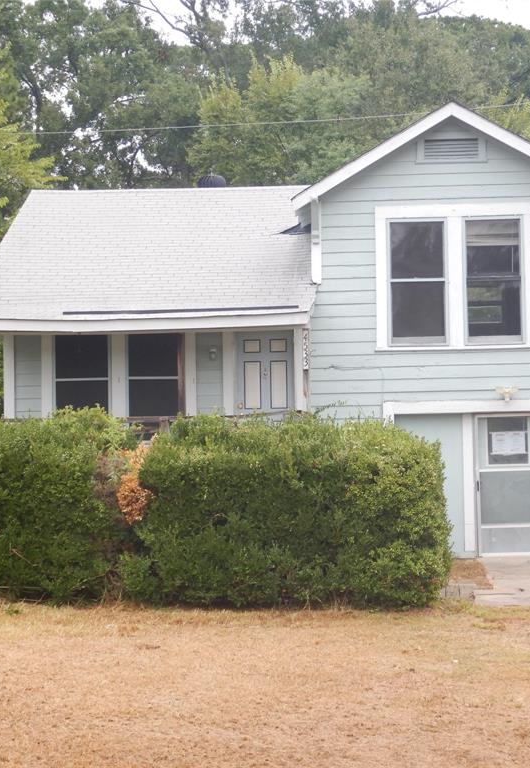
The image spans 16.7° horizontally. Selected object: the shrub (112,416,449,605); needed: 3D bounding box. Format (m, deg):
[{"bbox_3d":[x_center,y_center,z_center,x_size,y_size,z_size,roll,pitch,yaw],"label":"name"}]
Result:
[{"bbox_3d":[0.224,1.309,18.883,3.379,1.870,1.900,-1,-2,6],"label":"shrub"}]

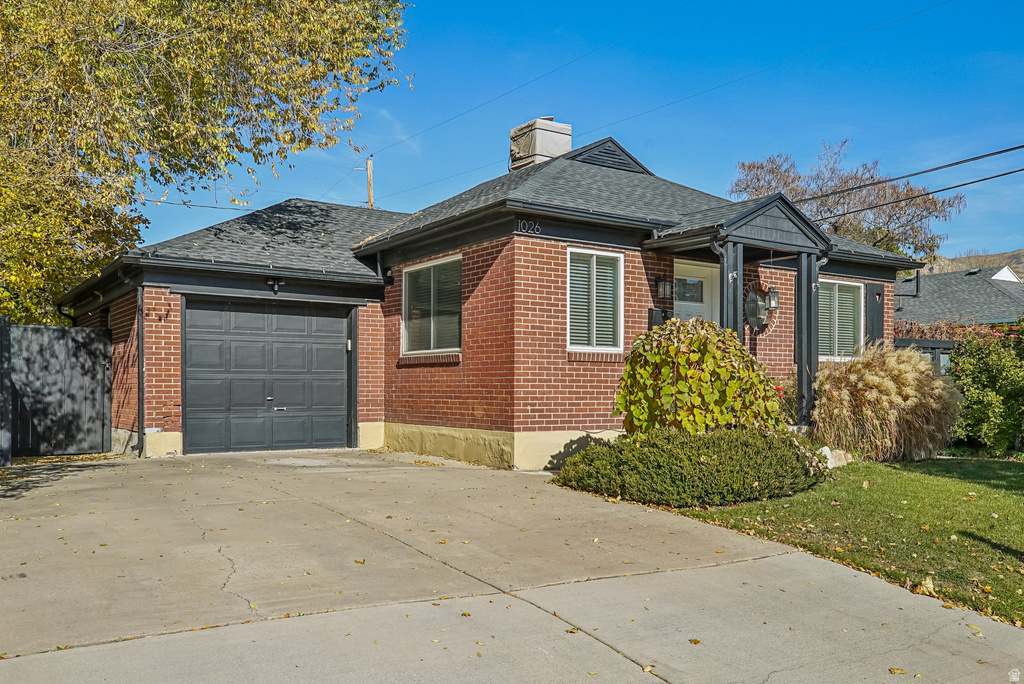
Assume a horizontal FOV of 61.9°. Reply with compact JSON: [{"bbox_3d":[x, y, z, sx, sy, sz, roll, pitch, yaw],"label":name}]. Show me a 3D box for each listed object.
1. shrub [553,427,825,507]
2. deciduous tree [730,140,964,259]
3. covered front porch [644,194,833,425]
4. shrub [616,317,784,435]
[{"bbox_3d":[1.965,1.229,9.042,2.650,0.640,1.750,2,-4,-34],"label":"shrub"},{"bbox_3d":[10.989,-2.115,27.757,7.600,9.000,7.200,2,-4,-34],"label":"deciduous tree"},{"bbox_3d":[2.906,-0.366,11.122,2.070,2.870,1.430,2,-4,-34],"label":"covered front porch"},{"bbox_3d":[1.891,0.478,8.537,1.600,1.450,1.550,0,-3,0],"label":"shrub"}]

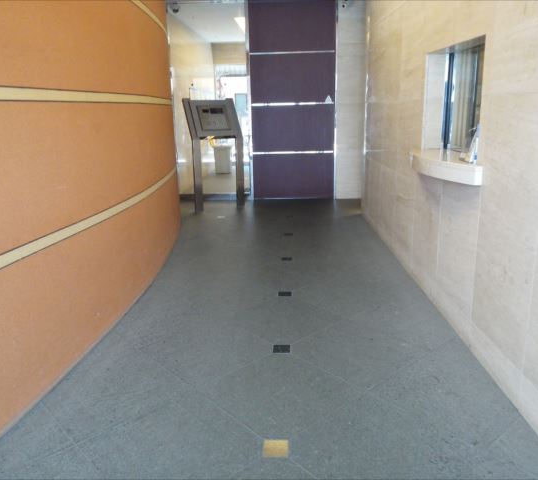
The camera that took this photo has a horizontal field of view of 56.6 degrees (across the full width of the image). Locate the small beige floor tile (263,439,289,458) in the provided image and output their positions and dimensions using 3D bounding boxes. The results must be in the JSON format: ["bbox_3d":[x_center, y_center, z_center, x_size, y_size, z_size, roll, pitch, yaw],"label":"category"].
[{"bbox_3d":[0.030,0.853,2.031,0.101,0.012,0.103,0,15,3],"label":"small beige floor tile"}]

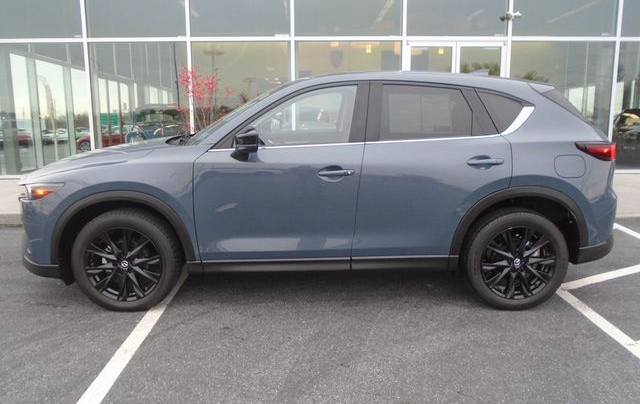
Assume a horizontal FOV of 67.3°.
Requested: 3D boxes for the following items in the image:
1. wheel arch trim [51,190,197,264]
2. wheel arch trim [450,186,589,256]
[{"bbox_3d":[-1.339,0.171,3.272,0.990,0.511,0.100,0,11,0],"label":"wheel arch trim"},{"bbox_3d":[1.355,0.128,3.262,0.938,0.484,0.100,0,11,0],"label":"wheel arch trim"}]

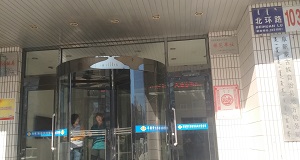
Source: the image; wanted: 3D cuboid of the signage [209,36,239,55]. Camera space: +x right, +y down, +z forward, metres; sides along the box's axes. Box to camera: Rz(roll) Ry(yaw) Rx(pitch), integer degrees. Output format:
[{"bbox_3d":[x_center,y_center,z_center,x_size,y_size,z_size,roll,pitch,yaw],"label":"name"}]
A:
[{"bbox_3d":[1.610,-0.756,6.769,0.589,0.393,0.040,-4,-11,6],"label":"signage"}]

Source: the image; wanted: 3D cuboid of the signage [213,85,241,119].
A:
[{"bbox_3d":[1.625,0.463,6.535,0.504,0.708,0.030,-4,-11,6],"label":"signage"}]

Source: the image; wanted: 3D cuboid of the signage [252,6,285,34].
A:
[{"bbox_3d":[2.075,-1.056,5.456,0.517,0.475,0.030,-4,-11,6],"label":"signage"}]

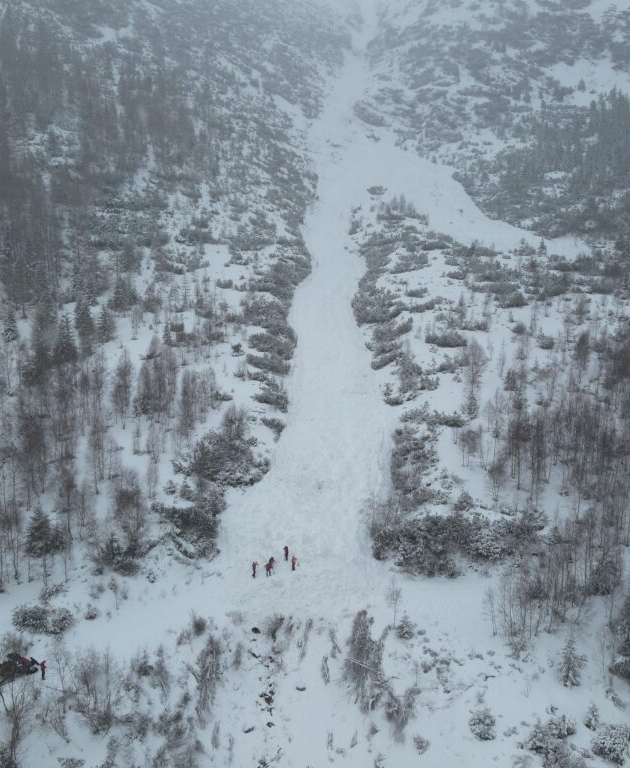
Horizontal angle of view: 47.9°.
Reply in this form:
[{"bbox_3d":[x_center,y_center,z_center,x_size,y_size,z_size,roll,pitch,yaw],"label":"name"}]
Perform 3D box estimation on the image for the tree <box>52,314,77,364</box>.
[{"bbox_3d":[-47.500,-8.440,134.630,4.500,9.400,4.500,0,9,0],"label":"tree"}]

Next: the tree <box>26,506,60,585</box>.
[{"bbox_3d":[-28.560,16.890,74.690,3.500,7.800,3.500,0,9,0],"label":"tree"}]

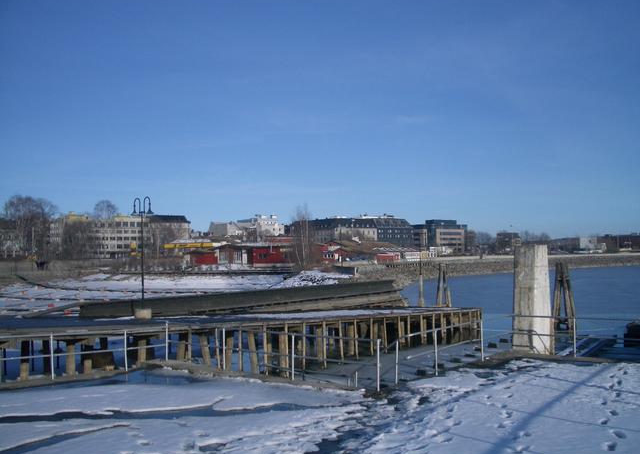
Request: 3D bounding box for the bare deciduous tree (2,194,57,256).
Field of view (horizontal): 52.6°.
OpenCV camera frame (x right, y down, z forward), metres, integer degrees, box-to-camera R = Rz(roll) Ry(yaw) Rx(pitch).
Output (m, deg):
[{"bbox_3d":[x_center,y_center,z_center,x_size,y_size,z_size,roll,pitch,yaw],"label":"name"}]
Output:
[{"bbox_3d":[-100.661,-0.174,225.000,18.500,21.000,16.000,0,-2,-24],"label":"bare deciduous tree"}]

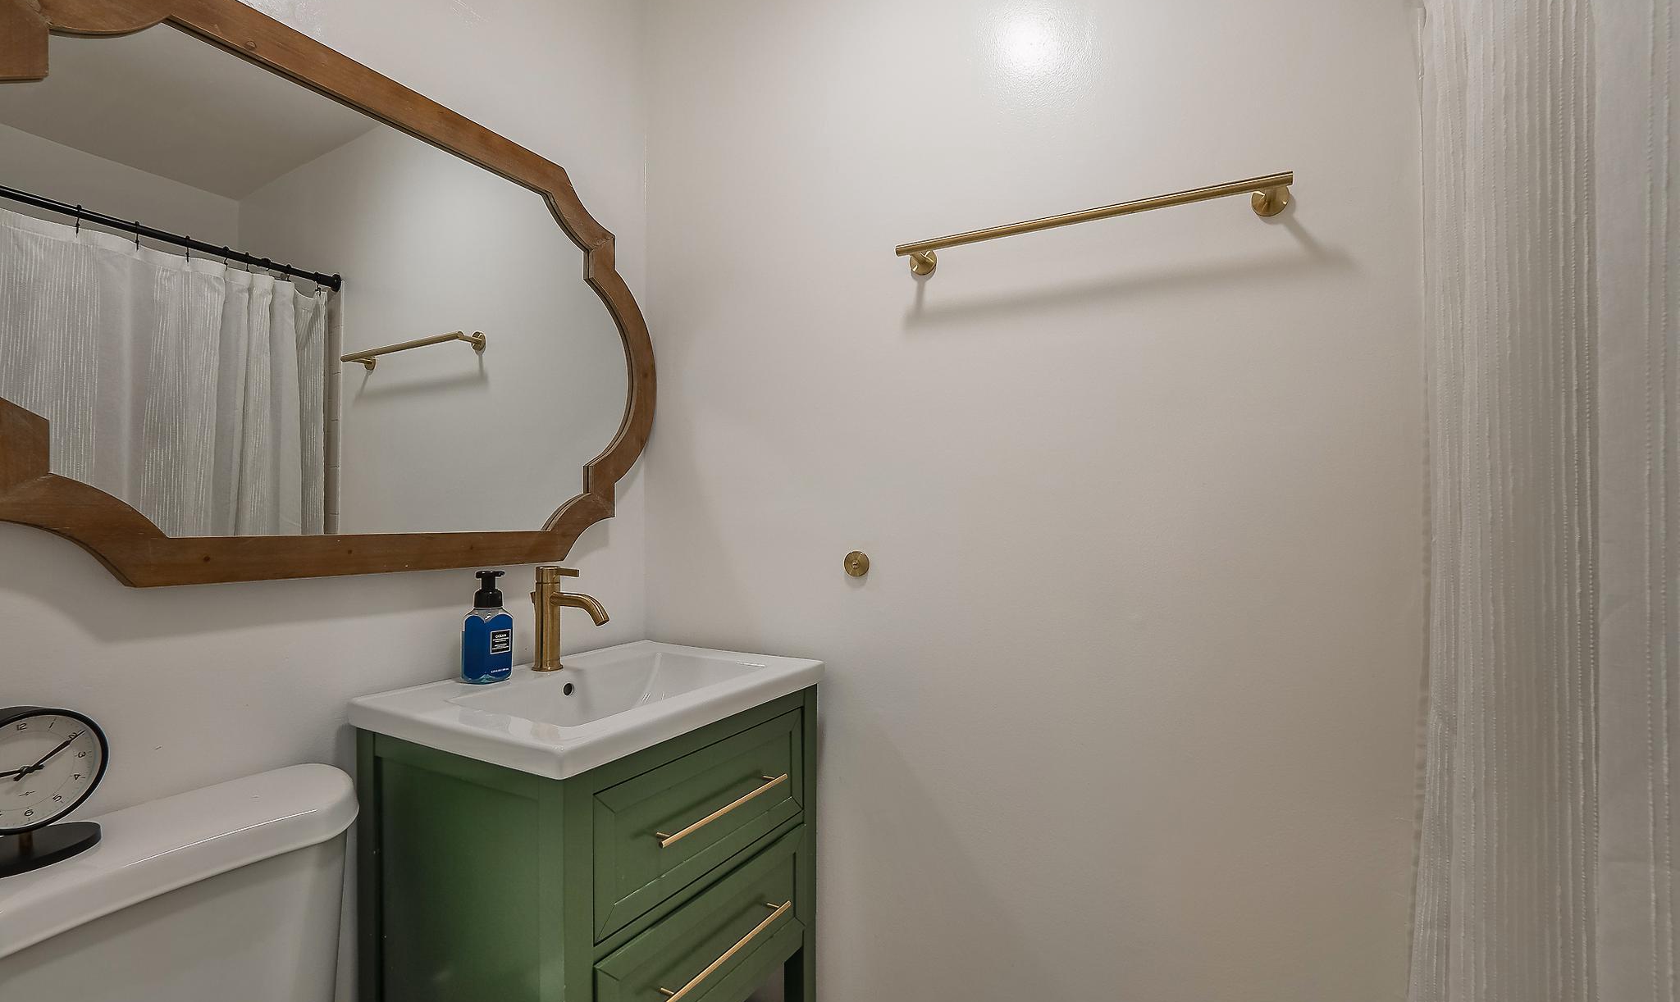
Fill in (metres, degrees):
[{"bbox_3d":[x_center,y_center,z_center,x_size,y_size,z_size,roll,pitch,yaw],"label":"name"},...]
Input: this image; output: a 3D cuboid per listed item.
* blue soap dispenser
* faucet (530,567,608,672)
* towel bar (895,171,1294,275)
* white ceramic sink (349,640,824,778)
[{"bbox_3d":[-0.619,0.219,1.196,0.070,0.184,0.064,-1,-2,32],"label":"blue soap dispenser"},{"bbox_3d":[-0.497,0.219,1.250,0.195,0.188,0.055,-1,-2,29],"label":"faucet"},{"bbox_3d":[0.376,-0.444,1.102,0.600,0.054,0.078,-1,-2,29],"label":"towel bar"},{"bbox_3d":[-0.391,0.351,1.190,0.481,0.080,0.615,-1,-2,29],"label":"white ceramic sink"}]

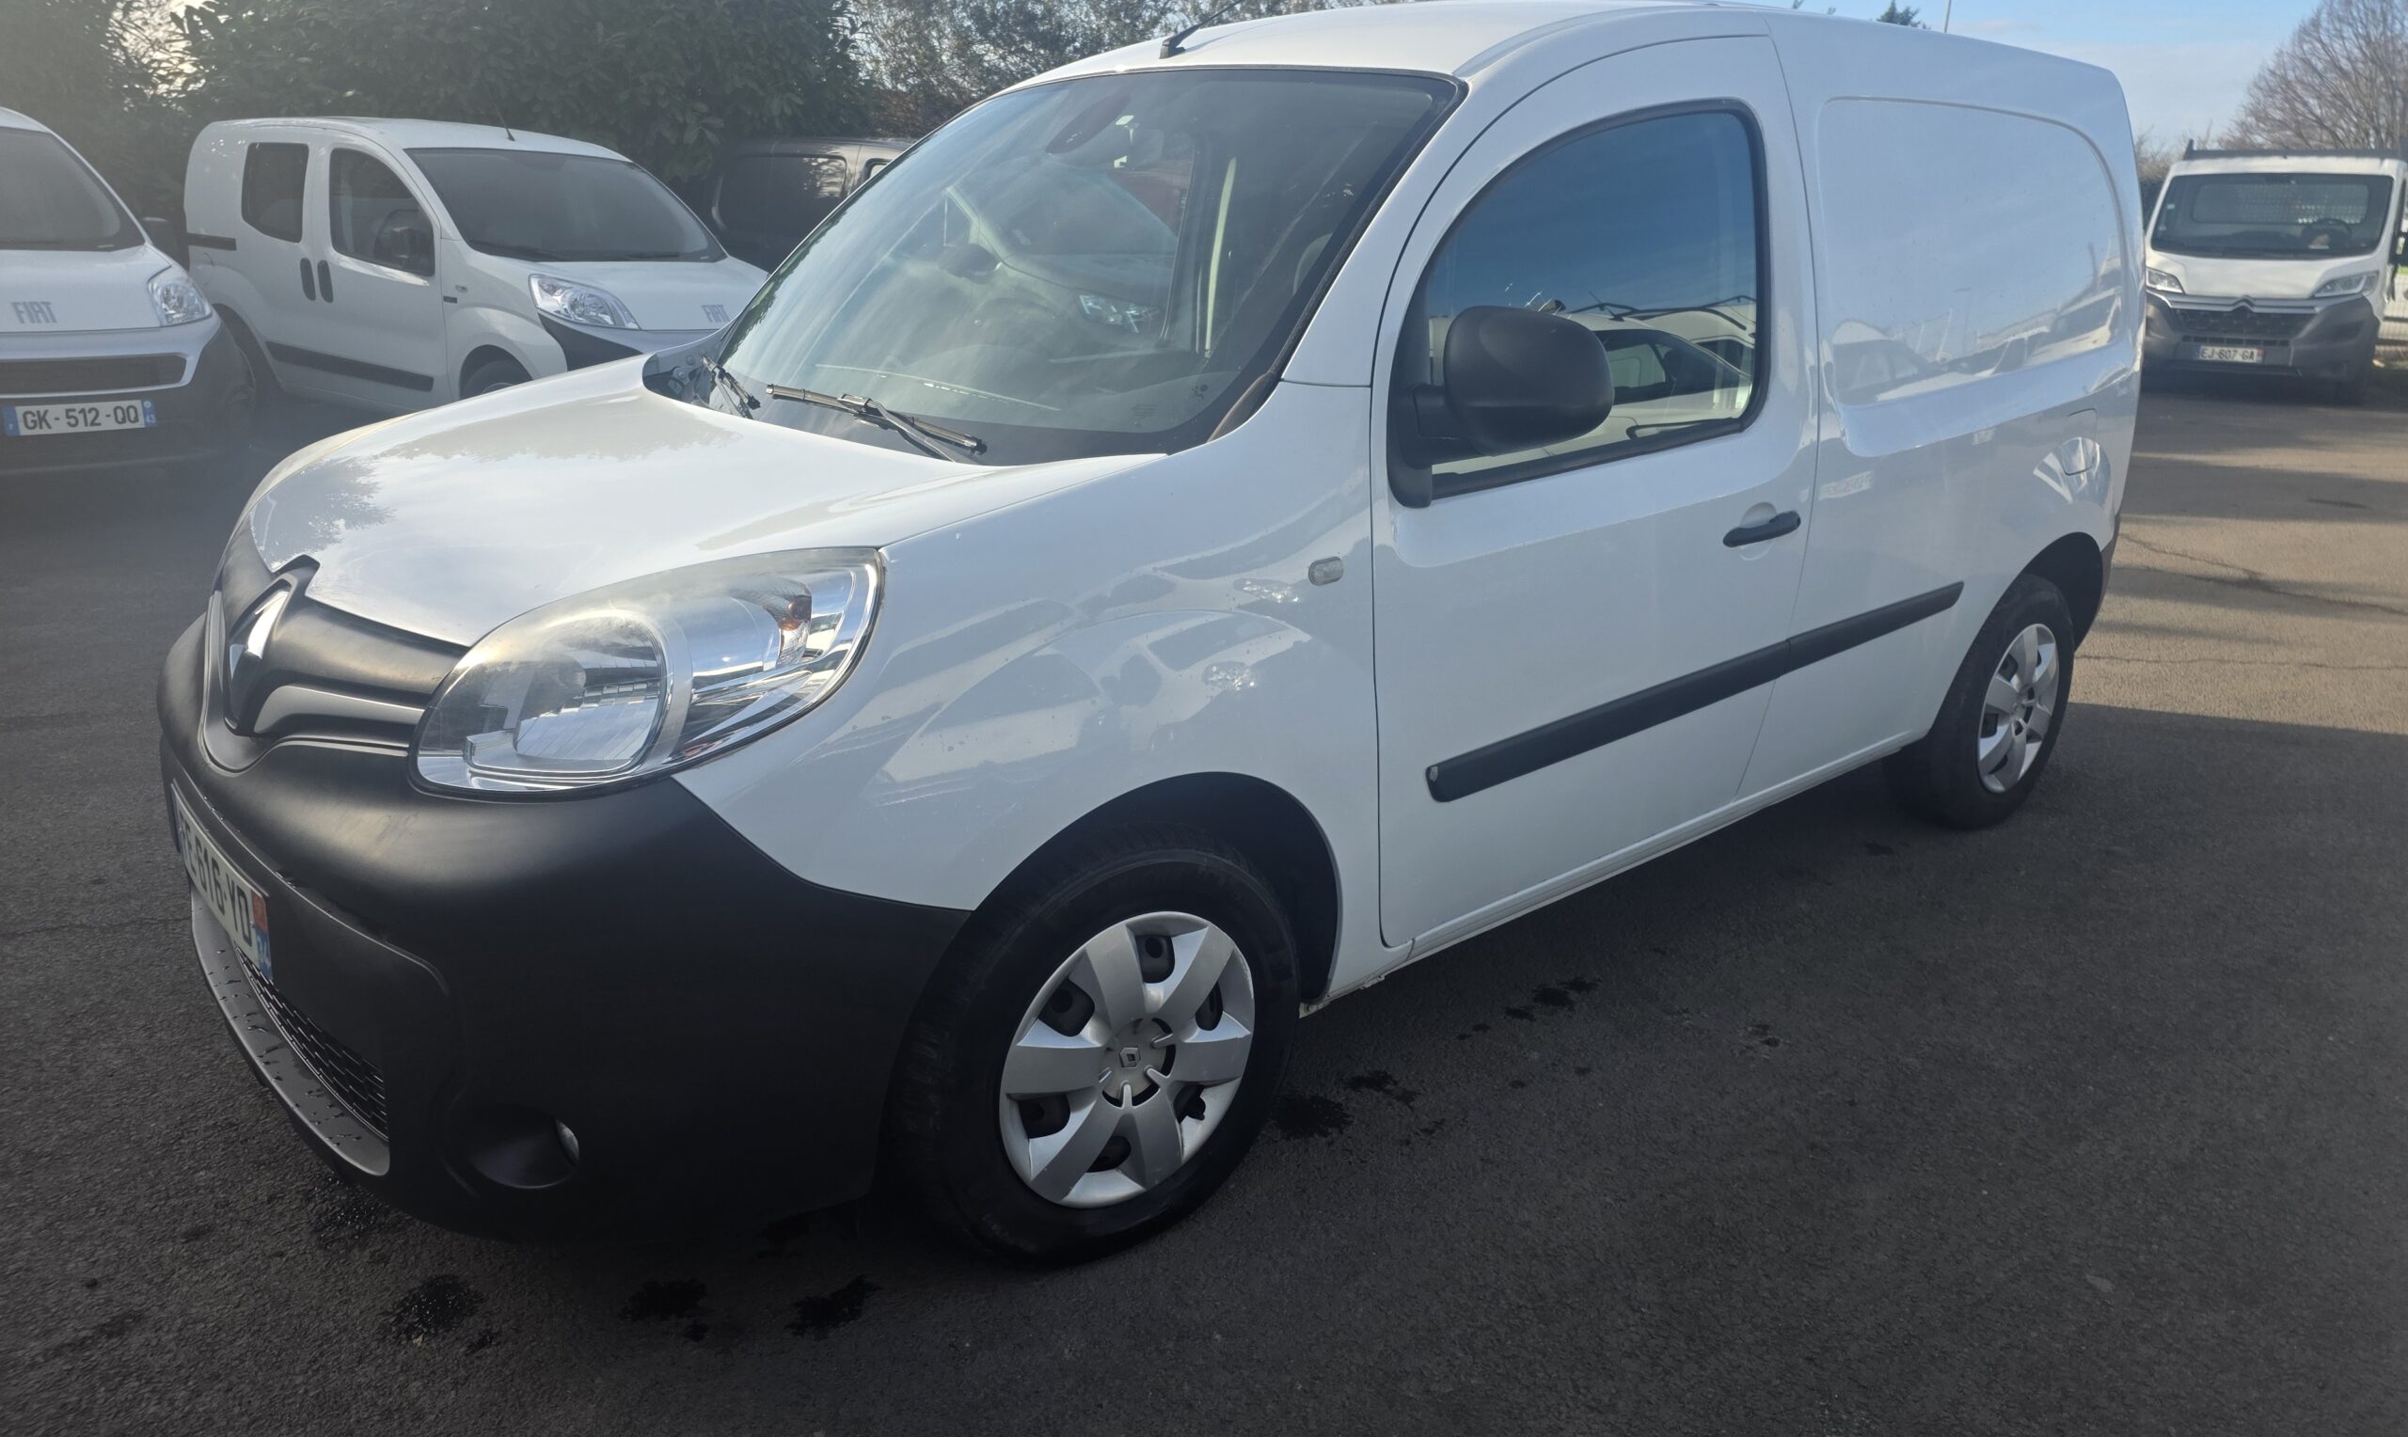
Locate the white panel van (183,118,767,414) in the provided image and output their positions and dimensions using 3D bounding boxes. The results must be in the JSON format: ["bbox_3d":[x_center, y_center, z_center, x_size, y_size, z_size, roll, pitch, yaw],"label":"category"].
[{"bbox_3d":[-3.817,-2.327,8.864,3.930,1.720,1.720,13,20,33],"label":"white panel van"}]

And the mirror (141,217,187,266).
[{"bbox_3d":[-5.042,-2.313,7.761,0.140,0.240,0.220,14,21,36],"label":"mirror"}]

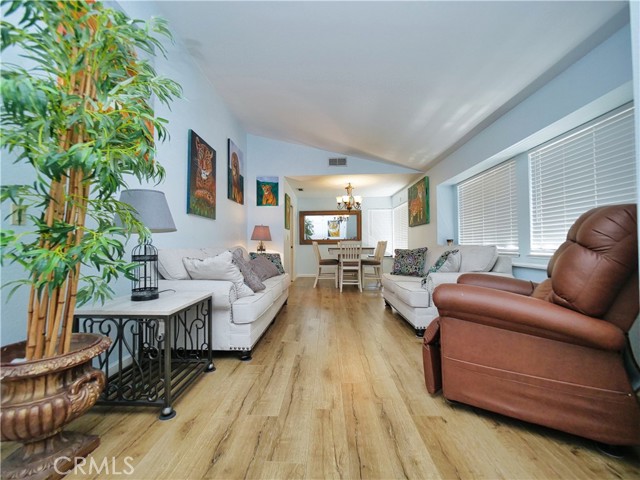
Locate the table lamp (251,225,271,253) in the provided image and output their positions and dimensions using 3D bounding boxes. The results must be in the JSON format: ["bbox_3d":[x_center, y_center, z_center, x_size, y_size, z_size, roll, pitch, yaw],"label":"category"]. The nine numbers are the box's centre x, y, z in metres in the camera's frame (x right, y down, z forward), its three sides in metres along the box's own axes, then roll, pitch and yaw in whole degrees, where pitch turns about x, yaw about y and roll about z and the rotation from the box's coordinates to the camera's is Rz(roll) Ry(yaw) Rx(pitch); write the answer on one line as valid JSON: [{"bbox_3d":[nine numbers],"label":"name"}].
[{"bbox_3d":[-1.144,0.104,5.080,0.400,0.790,0.400,0,-1,1],"label":"table lamp"}]

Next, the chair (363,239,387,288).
[{"bbox_3d":[1.225,0.558,6.030,0.570,1.040,0.450,0,-1,1],"label":"chair"}]

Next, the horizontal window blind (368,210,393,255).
[{"bbox_3d":[1.860,-0.242,7.930,0.740,1.410,0.060,0,-1,1],"label":"horizontal window blind"}]

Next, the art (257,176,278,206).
[{"bbox_3d":[-1.101,-1.017,5.450,0.465,0.625,0.035,0,-1,1],"label":"art"}]

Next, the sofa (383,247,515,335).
[{"bbox_3d":[1.460,0.535,3.380,0.980,0.950,1.580,0,-1,2],"label":"sofa"}]

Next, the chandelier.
[{"bbox_3d":[0.689,-0.985,6.000,0.570,0.650,0.570,0,-1,1],"label":"chandelier"}]

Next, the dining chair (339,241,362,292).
[{"bbox_3d":[0.632,0.550,5.520,0.450,1.040,0.560,0,-1,1],"label":"dining chair"}]

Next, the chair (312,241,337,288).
[{"bbox_3d":[0.140,0.566,6.020,0.570,1.040,0.450,0,-1,1],"label":"chair"}]

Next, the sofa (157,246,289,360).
[{"bbox_3d":[-1.030,0.552,3.150,0.980,0.940,2.200,0,-1,1],"label":"sofa"}]

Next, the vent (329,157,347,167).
[{"bbox_3d":[0.376,-1.633,5.440,0.385,0.175,0.020,0,-1,1],"label":"vent"}]

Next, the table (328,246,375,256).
[{"bbox_3d":[0.670,0.625,6.060,1.010,0.915,1.010,0,-1,1],"label":"table"}]

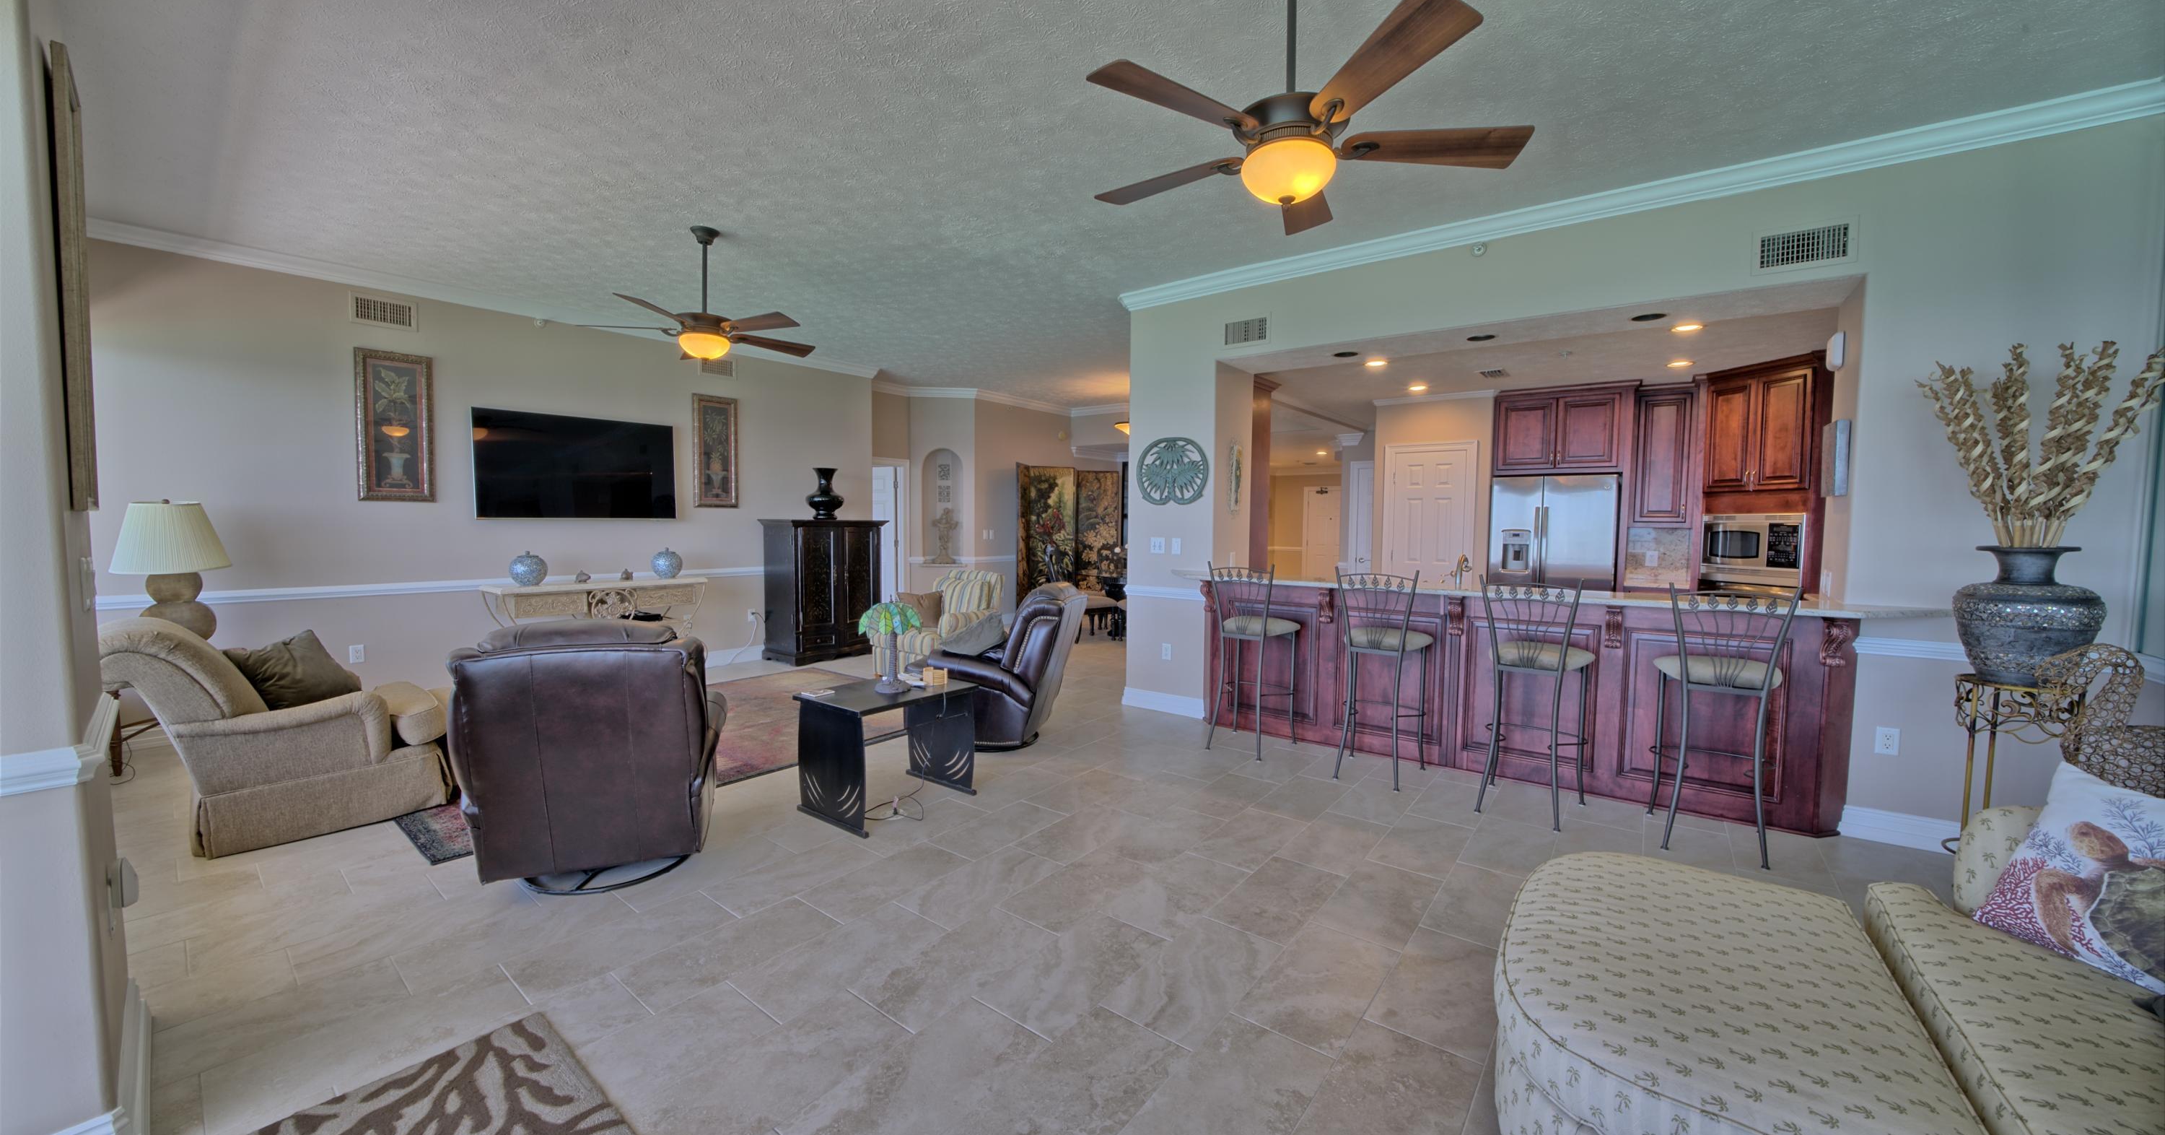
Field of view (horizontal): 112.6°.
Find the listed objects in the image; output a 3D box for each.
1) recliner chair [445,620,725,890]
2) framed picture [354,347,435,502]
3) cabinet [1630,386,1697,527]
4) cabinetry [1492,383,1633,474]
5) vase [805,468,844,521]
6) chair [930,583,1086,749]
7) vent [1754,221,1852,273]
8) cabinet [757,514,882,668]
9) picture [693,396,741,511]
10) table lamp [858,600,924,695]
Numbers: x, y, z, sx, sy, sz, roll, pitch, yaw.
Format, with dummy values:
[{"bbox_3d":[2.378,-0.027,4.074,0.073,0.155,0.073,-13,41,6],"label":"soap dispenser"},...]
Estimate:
[{"bbox_3d":[-1.980,0.694,3.049,0.840,1.010,0.930,-1,4,-22],"label":"recliner chair"},{"bbox_3d":[-4.913,-0.994,5.172,0.035,1.059,0.409,3,4,39],"label":"framed picture"},{"bbox_3d":[4.644,-0.870,5.797,0.394,1.099,0.340,3,4,36],"label":"cabinet"},{"bbox_3d":[4.161,-1.166,6.253,0.964,0.724,0.600,3,4,35],"label":"cabinetry"},{"bbox_3d":[-2.583,-0.726,7.218,0.378,0.531,0.378,4,5,41],"label":"vase"},{"bbox_3d":[-0.448,0.592,4.660,0.870,1.000,0.800,1,4,11],"label":"chair"},{"bbox_3d":[3.250,-1.444,3.251,0.345,0.199,0.020,3,4,36],"label":"vent"},{"bbox_3d":[-2.660,0.223,7.507,0.600,1.420,1.040,3,4,39],"label":"cabinet"},{"bbox_3d":[-3.401,-1.065,6.716,0.035,1.025,0.392,4,5,41],"label":"picture"},{"bbox_3d":[-0.932,0.374,3.538,0.325,0.470,0.325,0,4,0],"label":"table lamp"}]

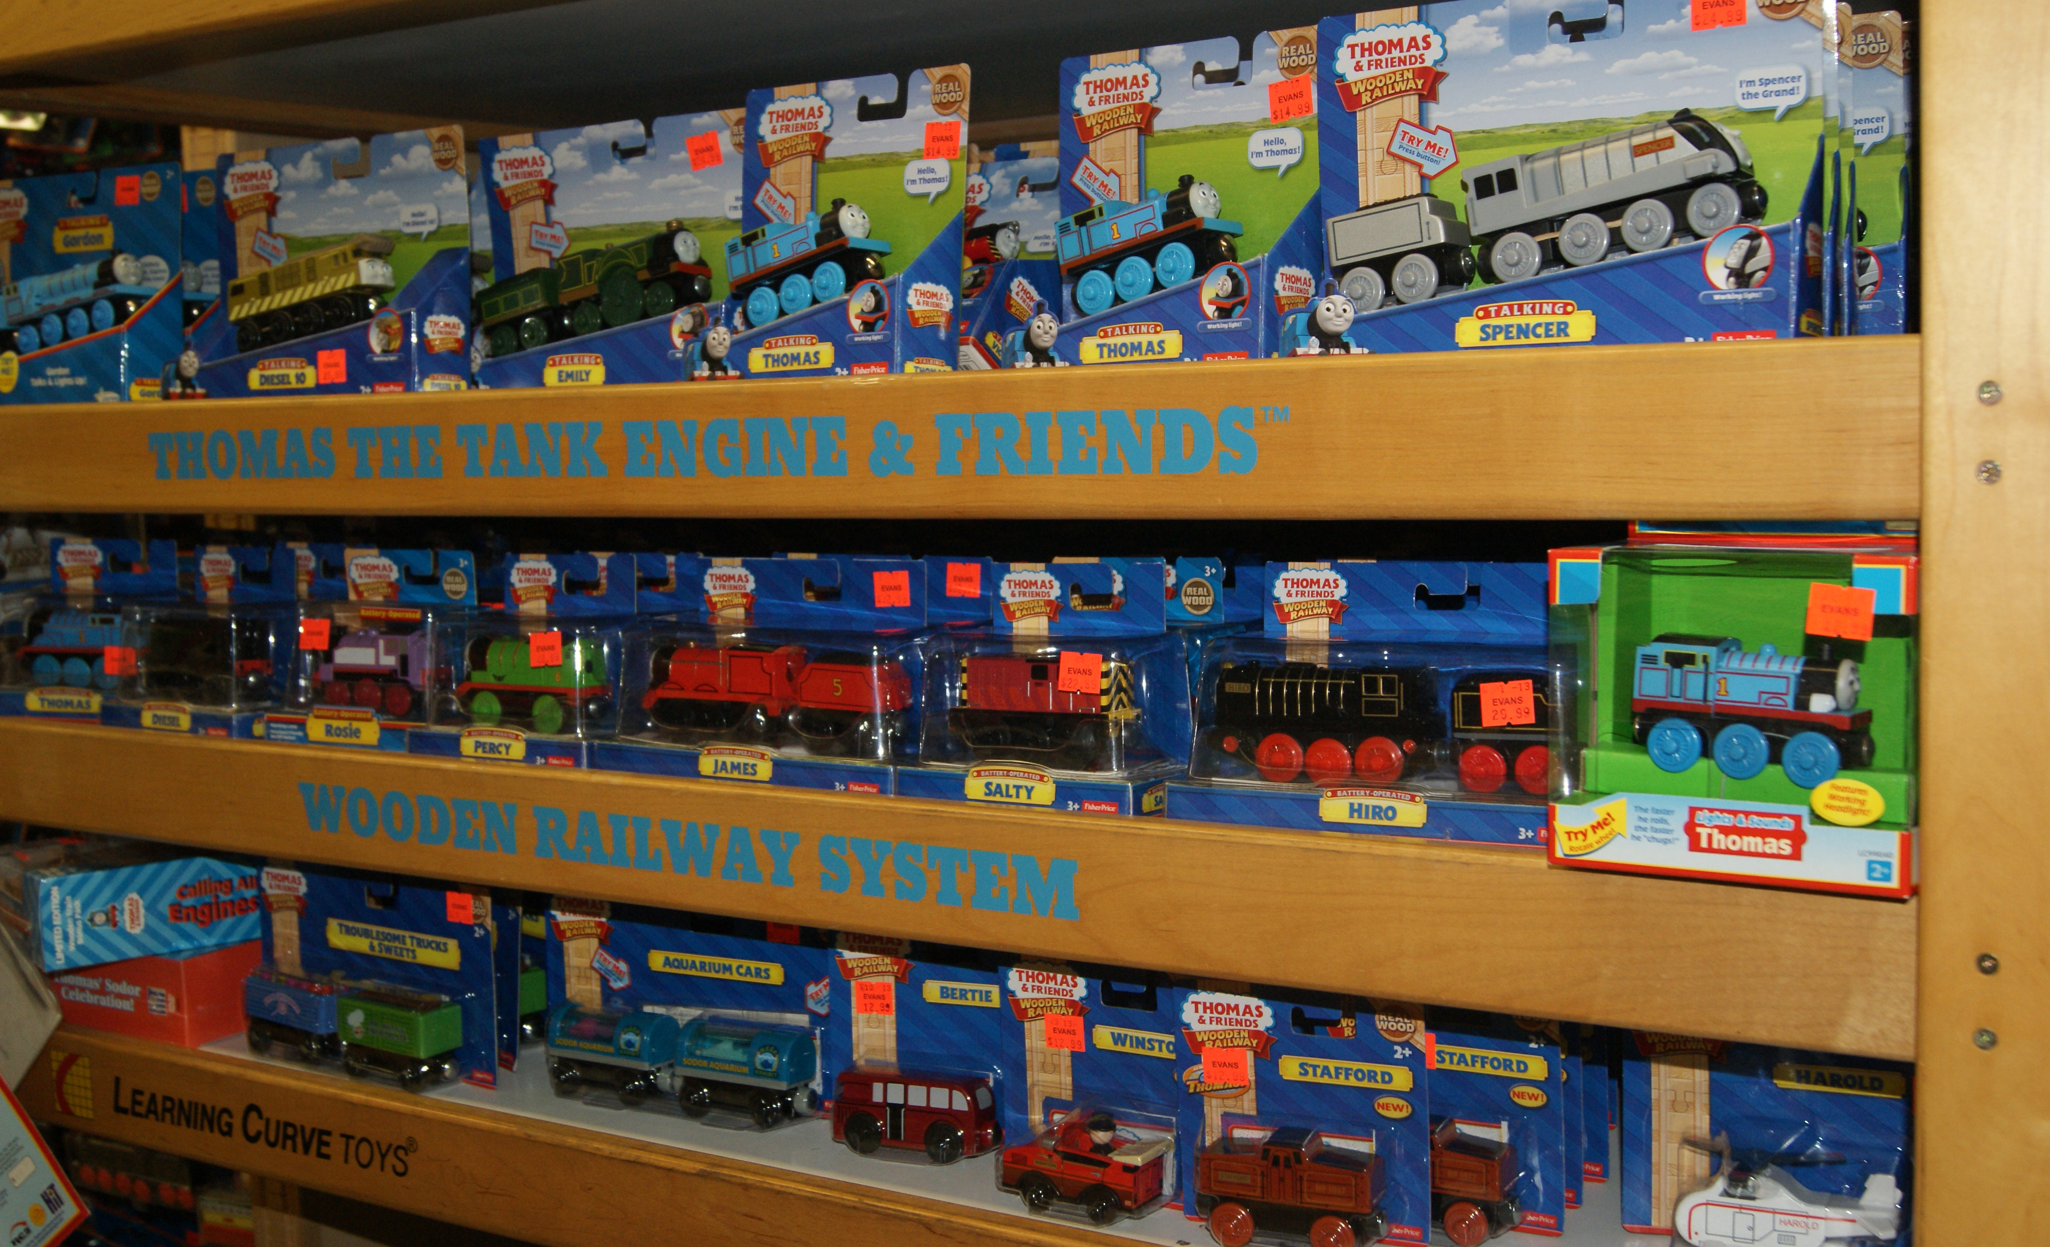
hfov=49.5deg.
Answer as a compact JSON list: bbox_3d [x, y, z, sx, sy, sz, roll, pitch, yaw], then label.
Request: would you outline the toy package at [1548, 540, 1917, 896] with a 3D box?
[{"bbox_3d":[0.245,0.026,0.749,0.114,0.106,0.077,2,9,32],"label":"toy package"}]

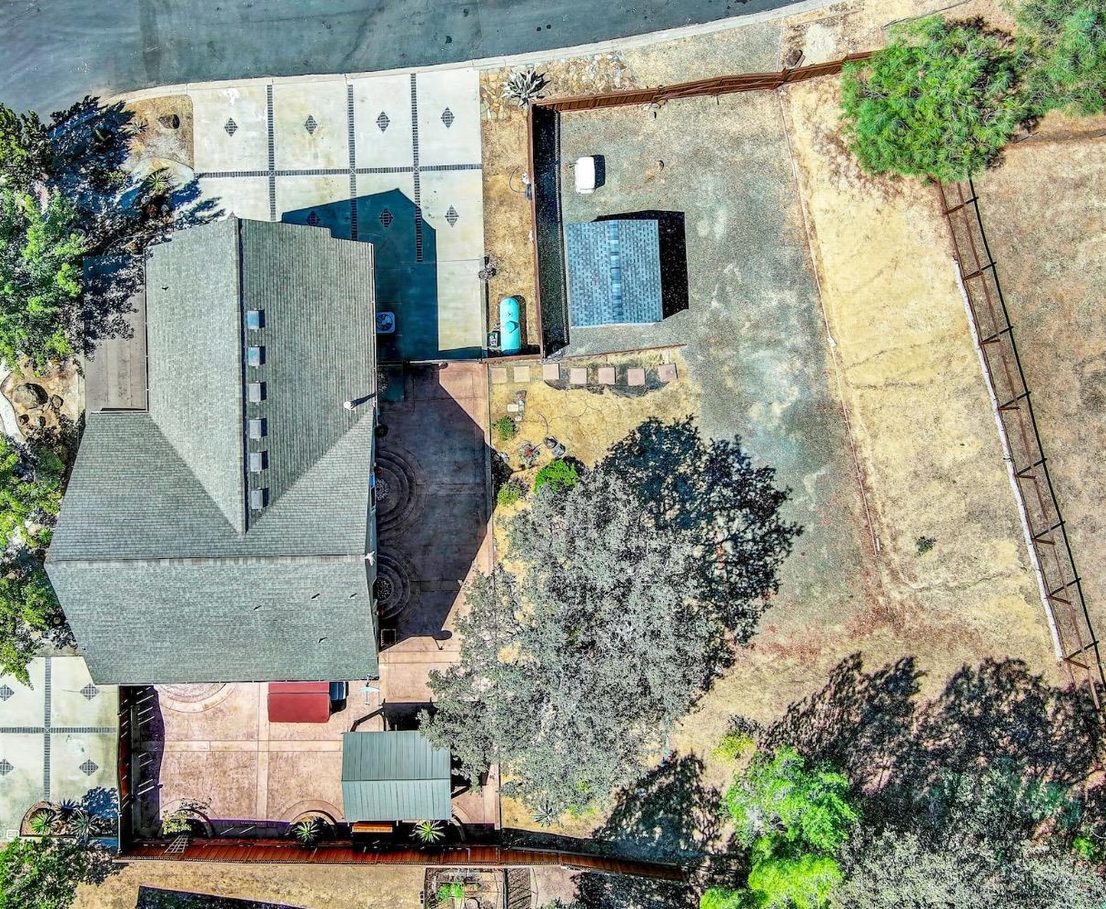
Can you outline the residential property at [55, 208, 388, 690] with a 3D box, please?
[{"bbox_3d":[-11.287,0.304,38.389,9.998,6.806,15.674,-1,91,-4],"label":"residential property"}]

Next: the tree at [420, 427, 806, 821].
[{"bbox_3d":[1.299,5.983,38.709,11.400,8.200,12.000,0,91,-4],"label":"tree"}]

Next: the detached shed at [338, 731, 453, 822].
[{"bbox_3d":[-5.738,11.896,41.128,3.950,2.550,3.350,-1,91,-4],"label":"detached shed"}]

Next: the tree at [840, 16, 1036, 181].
[{"bbox_3d":[13.610,-12.699,40.129,6.300,6.500,5.600,0,91,-4],"label":"tree"}]

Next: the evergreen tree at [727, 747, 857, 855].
[{"bbox_3d":[8.602,12.406,40.558,4.200,5.800,3.500,0,91,-4],"label":"evergreen tree"}]

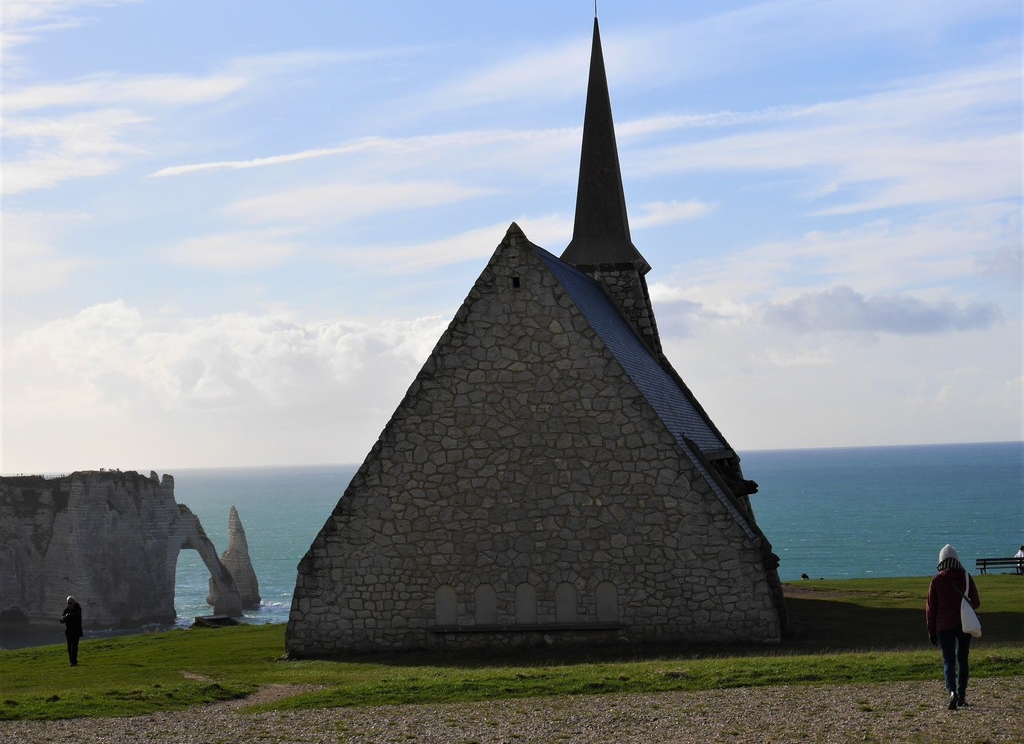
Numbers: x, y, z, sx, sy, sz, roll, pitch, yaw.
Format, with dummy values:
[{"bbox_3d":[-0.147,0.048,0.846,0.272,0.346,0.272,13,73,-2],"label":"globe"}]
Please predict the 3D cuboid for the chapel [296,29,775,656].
[{"bbox_3d":[1.494,-1.895,53.367,10.300,16.200,16.400,-2,-2,9],"label":"chapel"}]

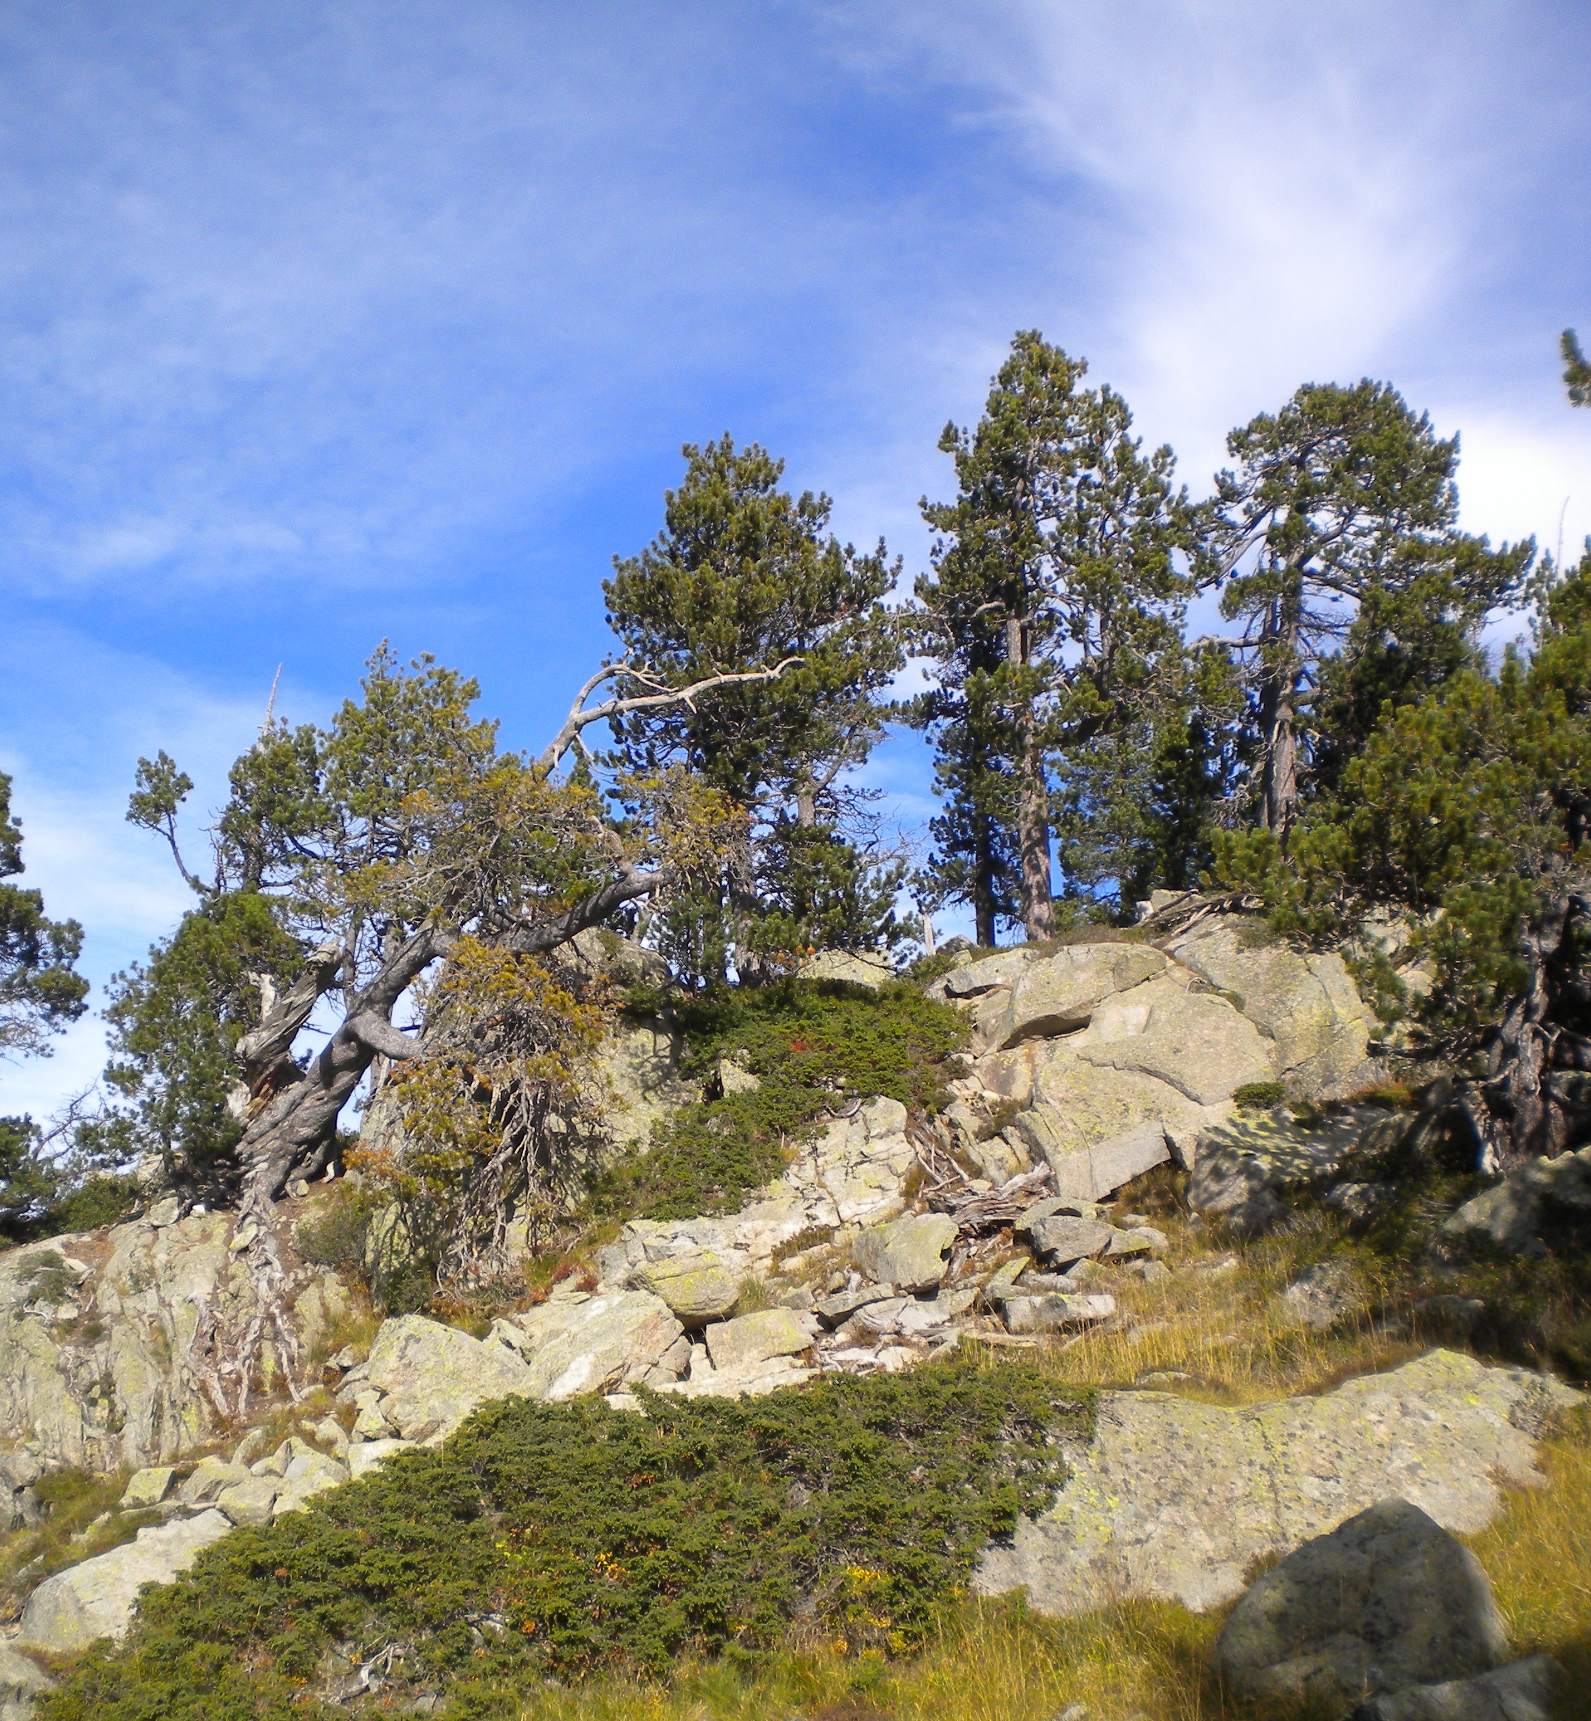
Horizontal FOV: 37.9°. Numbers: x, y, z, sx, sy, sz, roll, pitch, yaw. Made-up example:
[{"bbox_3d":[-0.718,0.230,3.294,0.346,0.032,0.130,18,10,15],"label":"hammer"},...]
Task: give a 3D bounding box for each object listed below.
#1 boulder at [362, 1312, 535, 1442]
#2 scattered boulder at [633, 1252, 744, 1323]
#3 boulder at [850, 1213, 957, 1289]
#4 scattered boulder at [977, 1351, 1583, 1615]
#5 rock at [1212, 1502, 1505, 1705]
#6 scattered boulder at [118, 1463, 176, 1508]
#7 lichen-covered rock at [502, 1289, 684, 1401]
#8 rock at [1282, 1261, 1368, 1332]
[{"bbox_3d":[-1.840,2.724,12.300,0.907,0.662,0.750,1,-7,-8],"label":"boulder"},{"bbox_3d":[-0.616,2.423,13.200,0.611,0.389,0.500,0,-7,-3],"label":"scattered boulder"},{"bbox_3d":[0.626,2.241,13.300,0.605,0.428,0.500,0,-7,3],"label":"boulder"},{"bbox_3d":[1.865,2.392,9.100,2.212,0.933,1.150,2,-7,-18],"label":"scattered boulder"},{"bbox_3d":[1.796,2.342,7.400,0.919,0.585,0.650,-2,-7,14],"label":"rock"},{"bbox_3d":[-3.296,3.180,11.800,0.285,0.209,0.240,2,-7,-15],"label":"scattered boulder"},{"bbox_3d":[-1.093,2.623,12.600,0.964,0.579,0.750,1,-7,-5],"label":"lichen-covered rock"},{"bbox_3d":[2.625,2.156,11.500,0.418,0.338,0.380,-2,-7,13],"label":"rock"}]

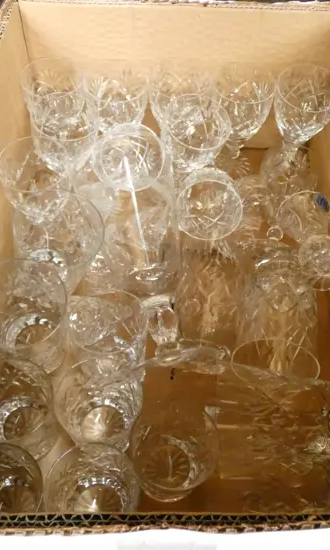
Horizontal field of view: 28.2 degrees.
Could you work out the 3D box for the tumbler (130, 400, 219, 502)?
[{"bbox_3d":[0.007,0.153,0.540,0.073,0.079,0.073,0,57,-1],"label":"tumbler"}]

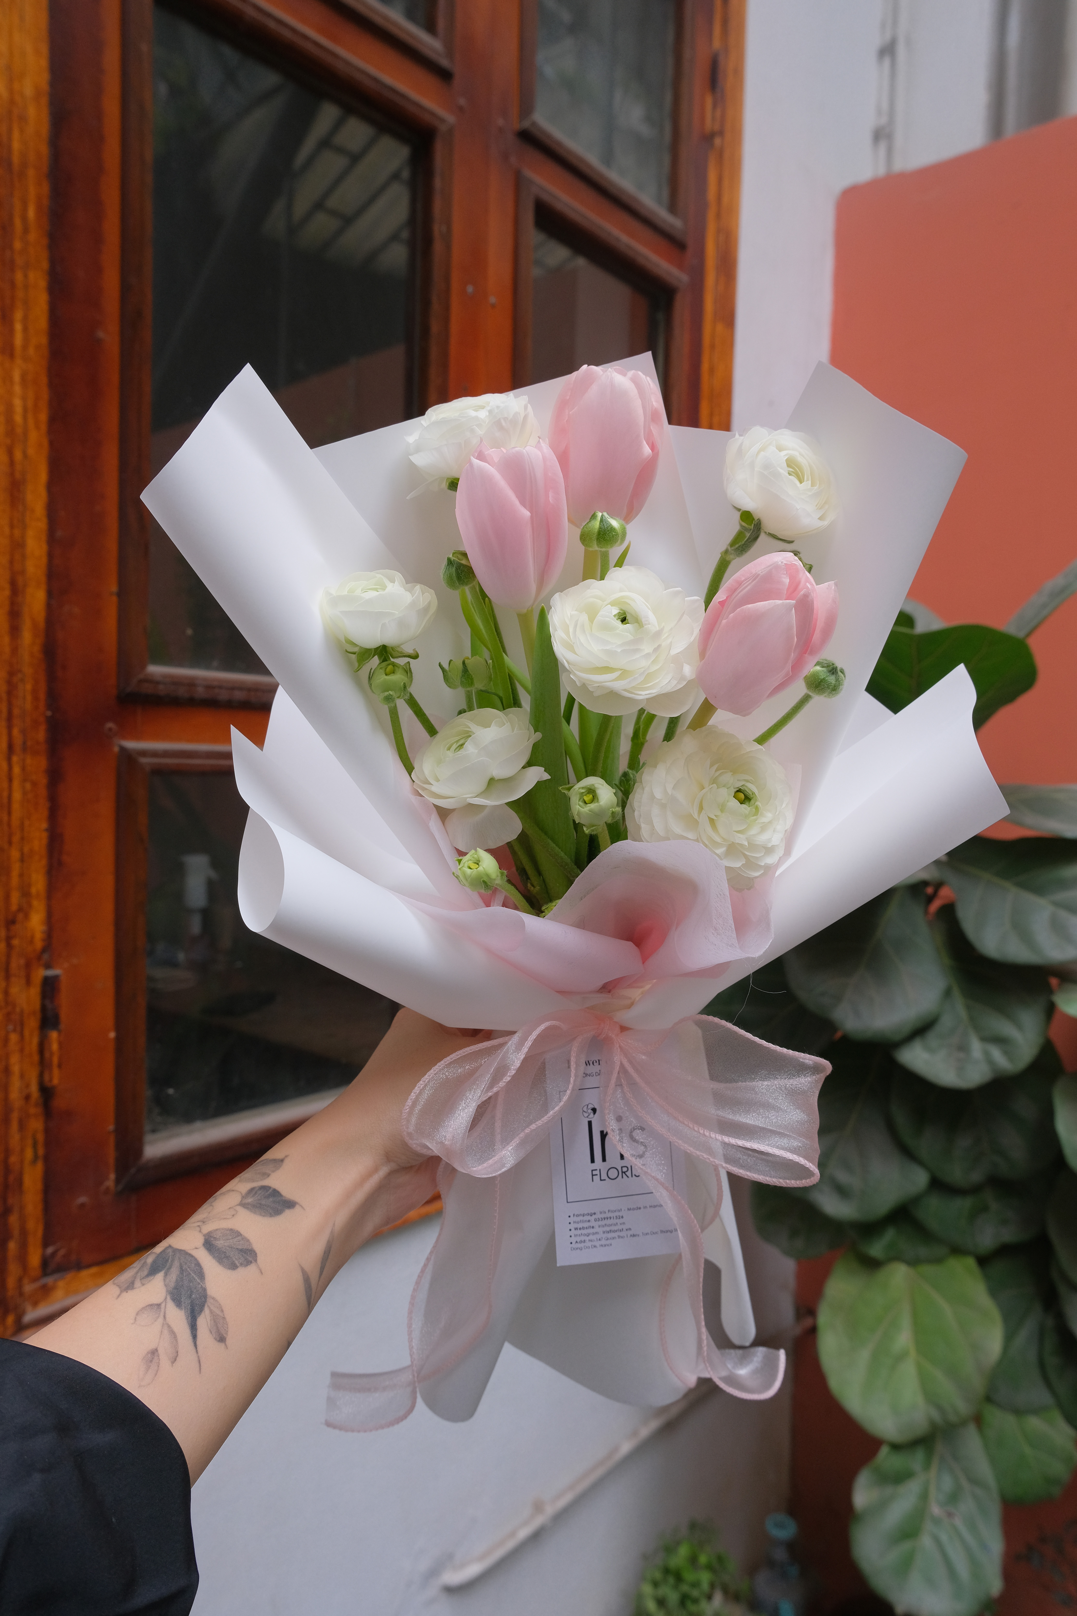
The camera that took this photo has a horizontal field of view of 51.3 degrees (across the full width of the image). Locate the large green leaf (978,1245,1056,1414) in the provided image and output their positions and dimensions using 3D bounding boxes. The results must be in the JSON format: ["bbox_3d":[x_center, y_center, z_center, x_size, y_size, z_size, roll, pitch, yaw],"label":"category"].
[{"bbox_3d":[0.618,0.696,1.500,0.160,0.230,0.070,2,3,17],"label":"large green leaf"}]

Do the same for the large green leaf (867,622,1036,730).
[{"bbox_3d":[0.532,-0.162,1.450,0.220,0.160,0.120,2,3,17],"label":"large green leaf"}]

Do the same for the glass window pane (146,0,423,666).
[{"bbox_3d":[-0.248,-0.427,1.130,0.015,0.589,0.307,4,4,42],"label":"glass window pane"}]

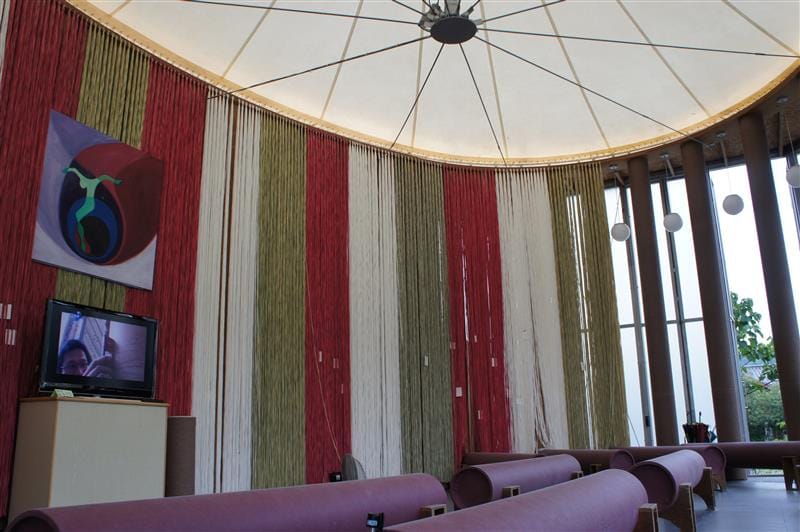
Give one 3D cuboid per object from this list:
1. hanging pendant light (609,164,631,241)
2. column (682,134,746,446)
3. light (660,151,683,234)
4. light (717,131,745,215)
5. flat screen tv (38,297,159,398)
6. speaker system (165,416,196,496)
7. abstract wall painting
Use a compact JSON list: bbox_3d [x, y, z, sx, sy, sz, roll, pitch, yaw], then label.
[{"bbox_3d":[3.651,-1.048,10.036,0.285,1.360,0.285,-8,-16,29],"label":"hanging pendant light"},{"bbox_3d":[4.604,0.553,8.814,0.330,5.040,0.330,-8,-16,29],"label":"column"},{"bbox_3d":[4.312,-1.173,9.593,0.285,1.340,0.285,-8,-16,29],"label":"light"},{"bbox_3d":[4.862,-1.377,8.887,0.285,1.330,0.285,-8,-16,29],"label":"light"},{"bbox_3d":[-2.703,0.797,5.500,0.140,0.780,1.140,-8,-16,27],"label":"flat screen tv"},{"bbox_3d":[-2.389,2.022,6.186,0.350,0.880,0.390,-8,-16,26],"label":"speaker system"},{"bbox_3d":[-3.081,-0.643,6.273,0.050,1.550,1.390,-7,-16,26],"label":"abstract wall painting"}]

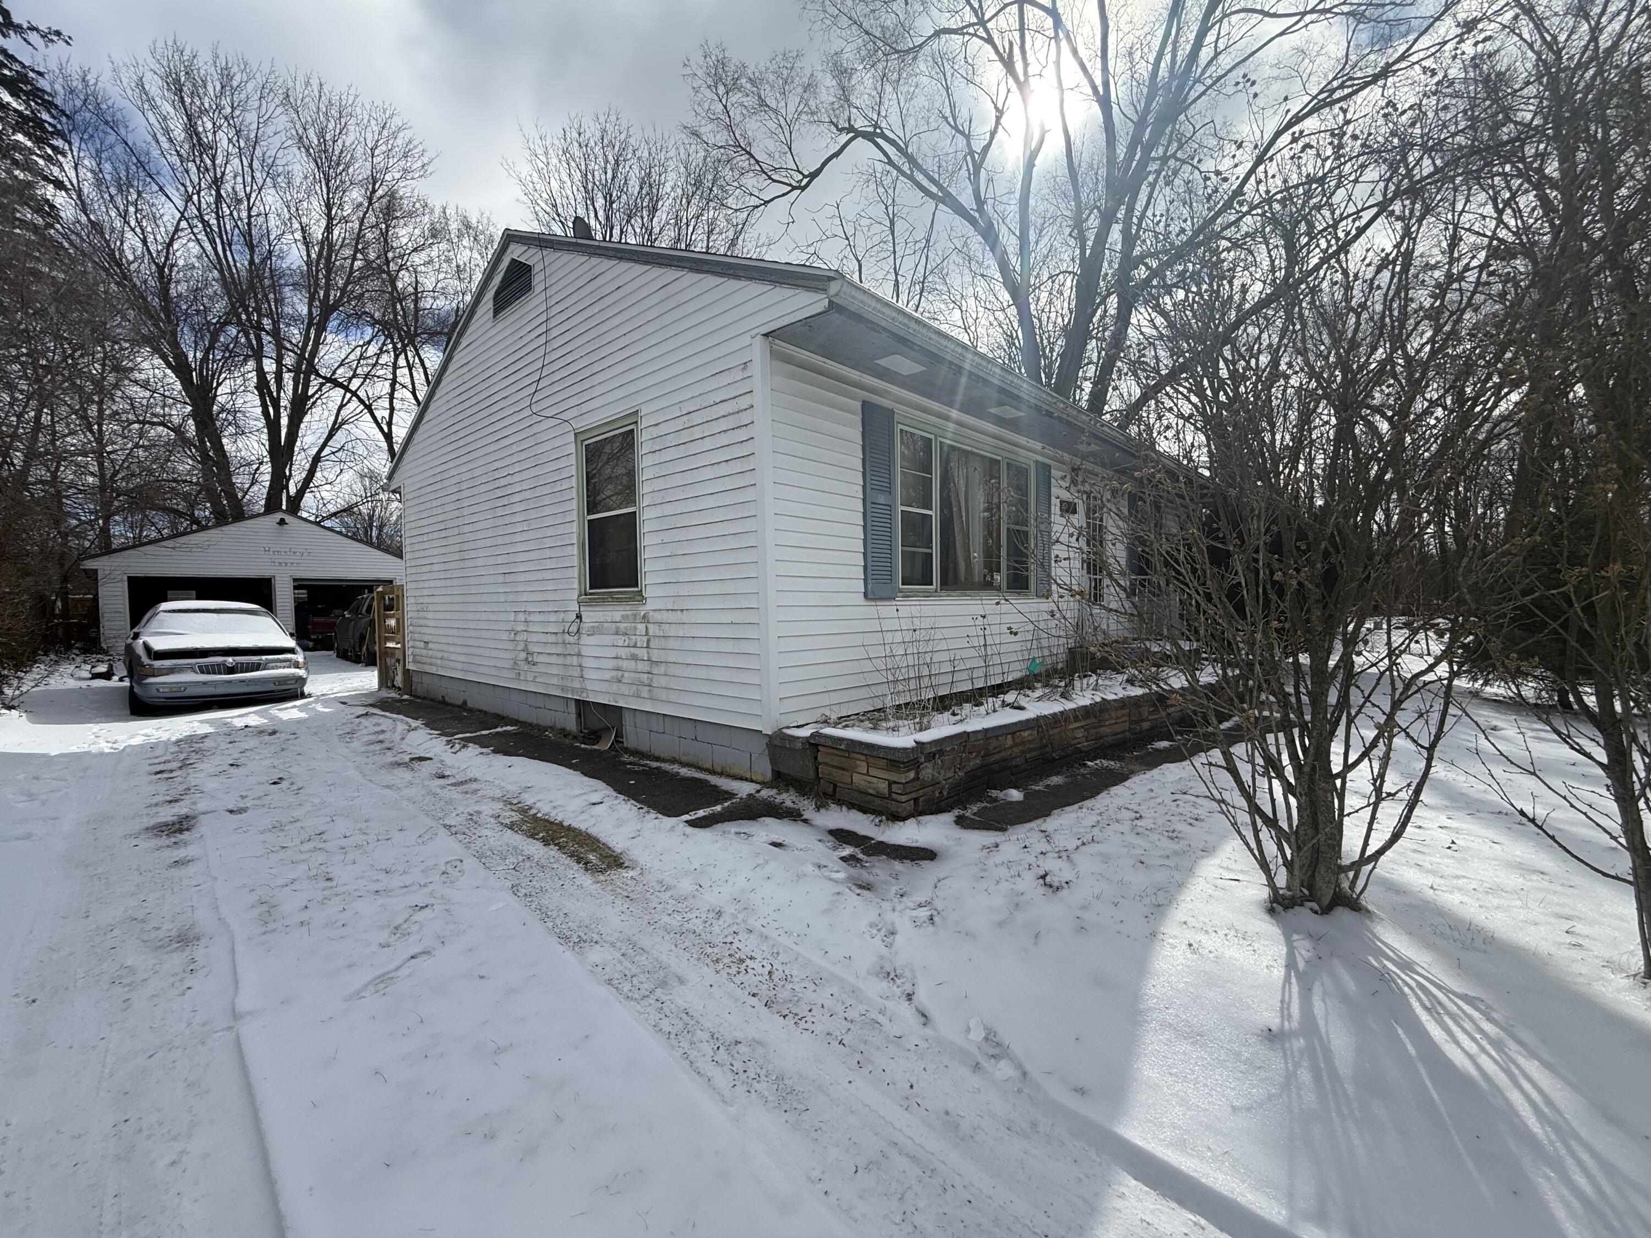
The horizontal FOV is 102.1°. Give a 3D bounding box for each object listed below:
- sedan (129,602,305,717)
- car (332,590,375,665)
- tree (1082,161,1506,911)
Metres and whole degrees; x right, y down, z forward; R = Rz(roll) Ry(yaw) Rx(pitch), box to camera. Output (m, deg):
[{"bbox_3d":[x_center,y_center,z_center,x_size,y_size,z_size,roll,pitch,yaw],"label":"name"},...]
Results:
[{"bbox_3d":[-9.309,0.438,10.128,5.000,1.460,1.880,1,2,44],"label":"sedan"},{"bbox_3d":[-10.486,0.133,16.404,5.000,1.680,1.880,0,2,42],"label":"car"},{"bbox_3d":[2.011,-0.278,2.840,1.700,3.000,1.600,0,1,35],"label":"tree"}]

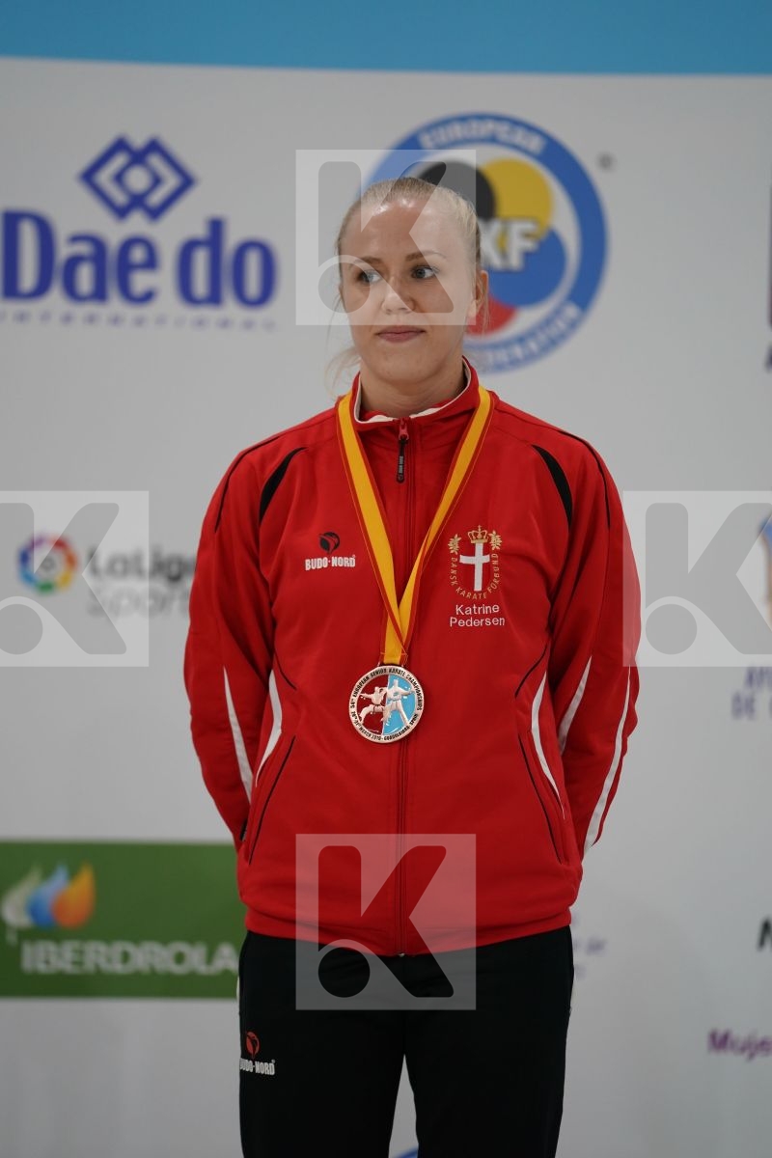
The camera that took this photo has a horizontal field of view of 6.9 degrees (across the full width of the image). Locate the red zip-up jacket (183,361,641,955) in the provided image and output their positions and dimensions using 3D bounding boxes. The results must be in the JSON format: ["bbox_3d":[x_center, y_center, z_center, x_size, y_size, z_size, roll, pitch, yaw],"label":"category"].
[{"bbox_3d":[0.029,0.089,7.170,0.505,0.660,0.310,1,0,7],"label":"red zip-up jacket"}]

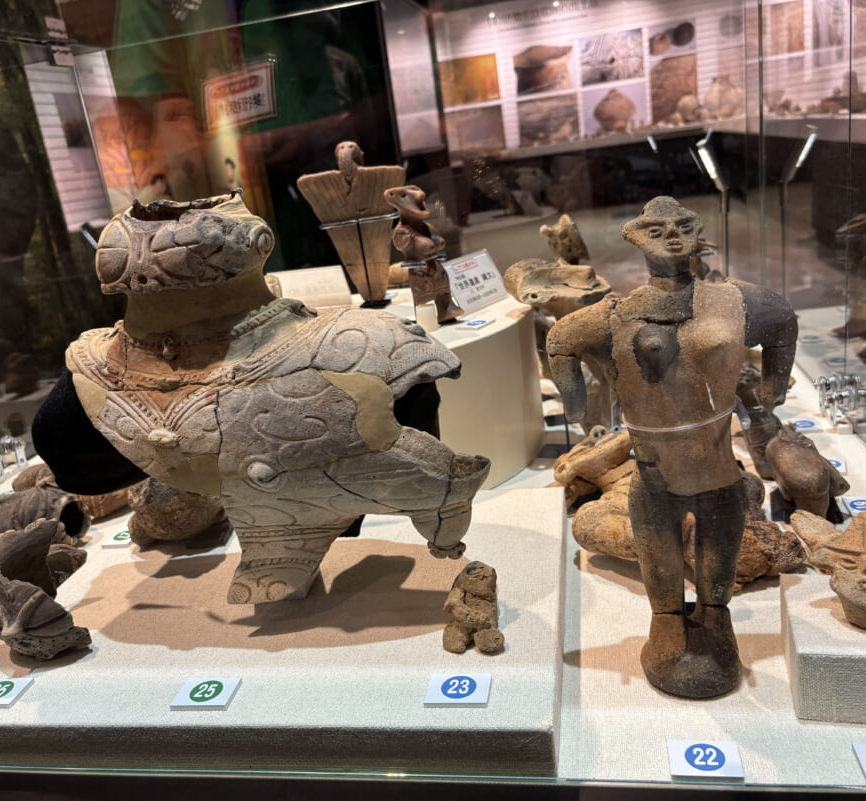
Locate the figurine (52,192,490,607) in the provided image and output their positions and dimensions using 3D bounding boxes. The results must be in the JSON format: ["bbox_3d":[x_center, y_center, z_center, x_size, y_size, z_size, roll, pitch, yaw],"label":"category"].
[{"bbox_3d":[-0.112,0.001,0.612,0.302,0.318,0.142,-3,21,17],"label":"figurine"}]

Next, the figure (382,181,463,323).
[{"bbox_3d":[-0.006,-0.169,0.919,0.069,0.146,0.069,10,27,42],"label":"figure"}]

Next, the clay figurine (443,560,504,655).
[{"bbox_3d":[0.027,0.140,0.555,0.044,0.059,0.041,-10,20,-4],"label":"clay figurine"}]

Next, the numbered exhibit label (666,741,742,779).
[{"bbox_3d":[0.163,0.217,0.482,0.041,0.004,0.028,-4,20,12],"label":"numbered exhibit label"}]

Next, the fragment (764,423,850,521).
[{"bbox_3d":[0.333,0.063,0.716,0.069,0.083,0.059,-1,21,21],"label":"fragment"}]

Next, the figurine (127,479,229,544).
[{"bbox_3d":[-0.251,0.095,0.776,0.099,0.073,0.077,-4,20,12],"label":"figurine"}]

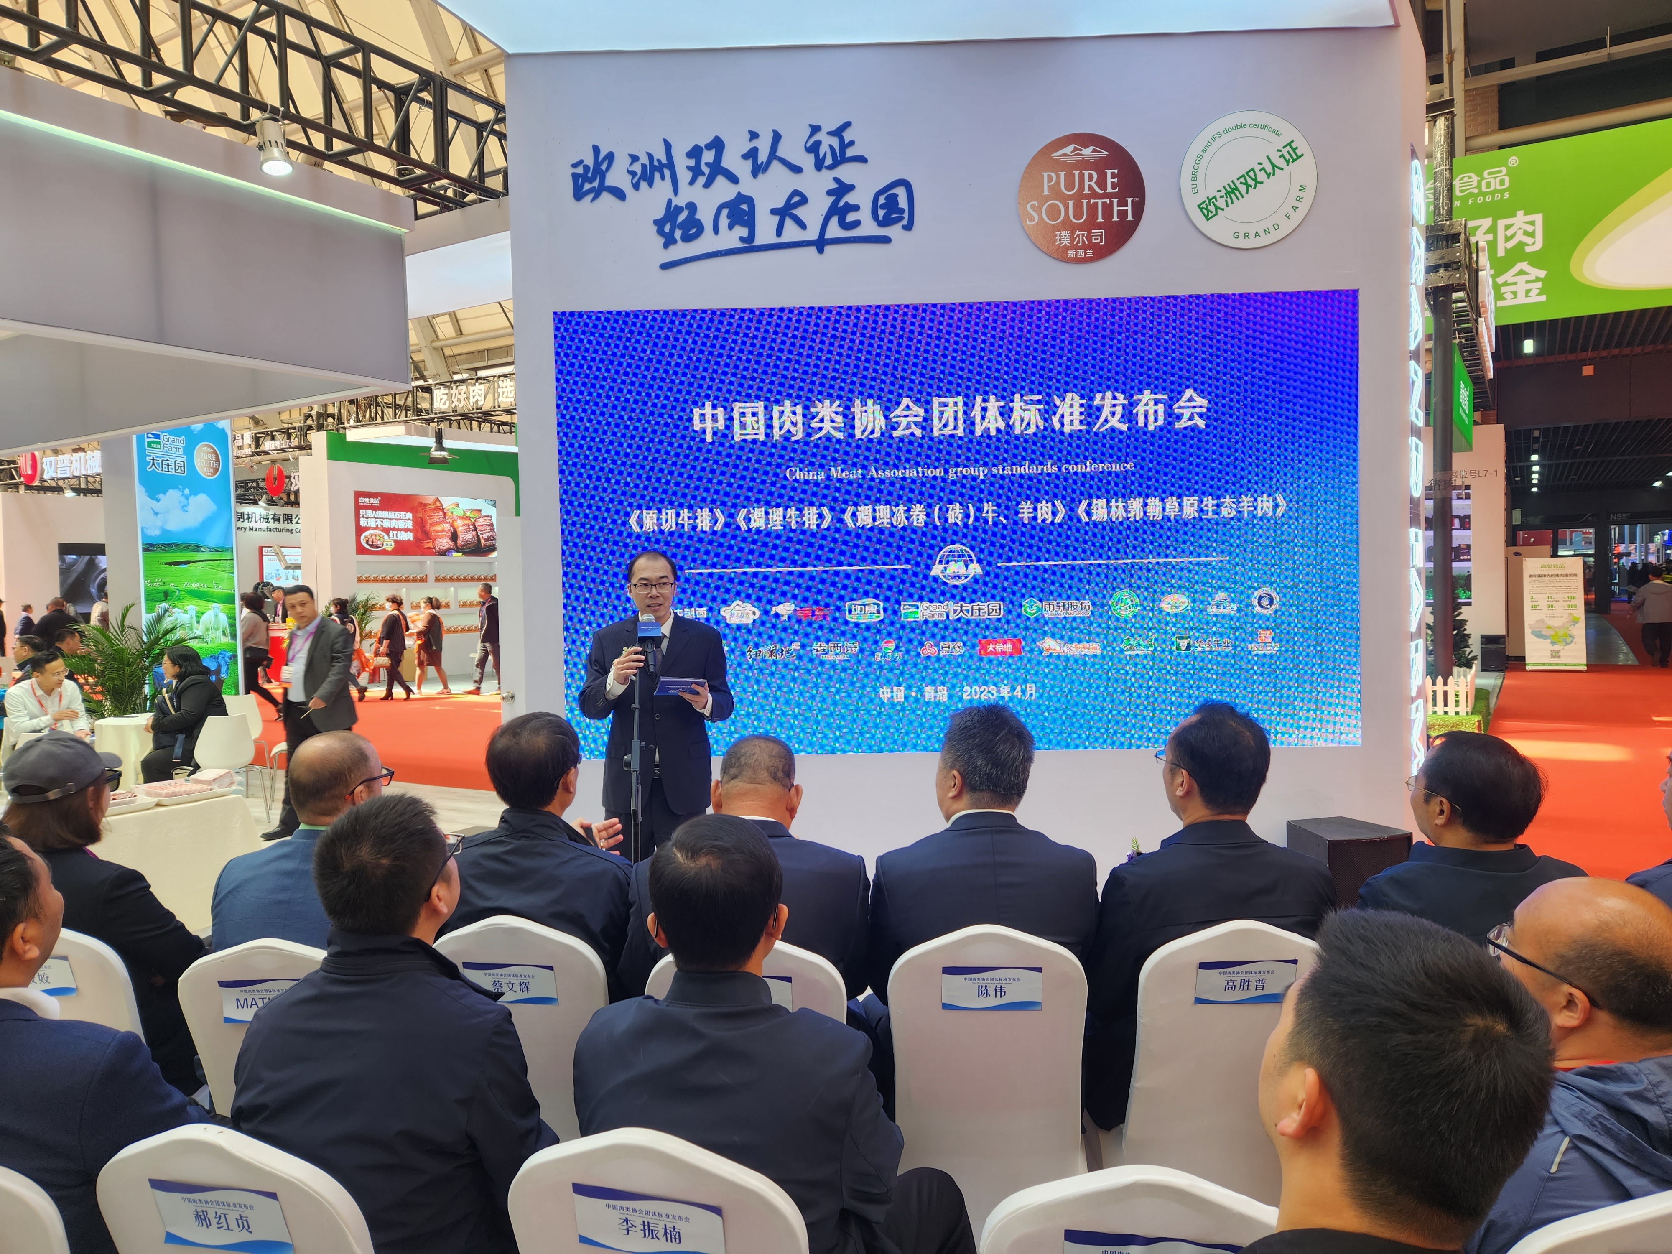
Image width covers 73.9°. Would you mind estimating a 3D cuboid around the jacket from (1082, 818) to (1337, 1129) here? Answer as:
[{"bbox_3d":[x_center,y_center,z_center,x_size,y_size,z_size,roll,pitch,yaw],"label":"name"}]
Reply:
[{"bbox_3d":[0.815,0.752,2.487,0.540,0.660,0.420,-1,3,-6],"label":"jacket"}]

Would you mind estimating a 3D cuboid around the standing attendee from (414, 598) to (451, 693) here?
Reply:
[{"bbox_3d":[-6.296,0.275,17.375,0.520,1.530,0.450,-1,3,2],"label":"standing attendee"}]

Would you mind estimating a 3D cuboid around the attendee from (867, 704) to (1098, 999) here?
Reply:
[{"bbox_3d":[0.327,0.821,2.720,0.520,1.340,0.800,-1,3,0],"label":"attendee"}]

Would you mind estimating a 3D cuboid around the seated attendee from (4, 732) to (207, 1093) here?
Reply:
[{"bbox_3d":[-1.643,0.874,2.861,0.540,1.300,0.800,0,3,30],"label":"seated attendee"}]

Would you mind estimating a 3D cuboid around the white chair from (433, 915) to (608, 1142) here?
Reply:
[{"bbox_3d":[-0.644,1.060,2.690,0.430,0.905,0.560,-1,3,6],"label":"white chair"}]

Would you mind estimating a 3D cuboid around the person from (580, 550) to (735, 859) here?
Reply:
[{"bbox_3d":[-0.616,0.616,3.900,0.540,1.740,0.420,-1,2,-6],"label":"person"}]

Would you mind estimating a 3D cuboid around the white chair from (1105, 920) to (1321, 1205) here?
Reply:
[{"bbox_3d":[0.843,1.044,2.596,0.430,0.920,0.560,-1,2,-4],"label":"white chair"}]

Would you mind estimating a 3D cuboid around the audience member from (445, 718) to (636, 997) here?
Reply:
[{"bbox_3d":[-0.613,0.844,2.851,0.540,1.320,0.800,-1,3,12],"label":"audience member"}]

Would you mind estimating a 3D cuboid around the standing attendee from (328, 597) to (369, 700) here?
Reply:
[{"bbox_3d":[-7.686,0.315,17.499,0.580,1.620,0.480,-1,2,2],"label":"standing attendee"}]

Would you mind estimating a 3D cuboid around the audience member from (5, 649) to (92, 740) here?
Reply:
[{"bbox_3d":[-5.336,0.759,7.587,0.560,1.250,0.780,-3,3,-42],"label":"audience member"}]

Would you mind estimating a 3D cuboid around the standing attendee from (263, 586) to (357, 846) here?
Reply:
[{"bbox_3d":[-3.597,0.556,7.599,0.550,1.710,0.420,0,3,32],"label":"standing attendee"}]

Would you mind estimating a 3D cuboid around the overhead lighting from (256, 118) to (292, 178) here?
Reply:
[{"bbox_3d":[-2.629,-2.250,5.200,0.145,0.250,0.145,-2,2,-27],"label":"overhead lighting"}]

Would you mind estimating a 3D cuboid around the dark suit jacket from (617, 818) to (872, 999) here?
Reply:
[{"bbox_3d":[-0.170,0.731,2.495,0.540,0.660,0.400,-1,3,2],"label":"dark suit jacket"}]

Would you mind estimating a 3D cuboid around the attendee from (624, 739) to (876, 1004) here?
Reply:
[{"bbox_3d":[-0.163,0.861,2.722,0.540,1.280,0.800,-1,3,2],"label":"attendee"}]

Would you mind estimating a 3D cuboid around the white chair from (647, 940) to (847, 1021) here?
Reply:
[{"bbox_3d":[-0.160,1.068,2.536,0.430,0.920,0.560,-1,2,3],"label":"white chair"}]

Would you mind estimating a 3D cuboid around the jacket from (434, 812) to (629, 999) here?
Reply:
[{"bbox_3d":[-0.681,0.748,2.584,0.530,0.660,0.410,-1,2,14],"label":"jacket"}]

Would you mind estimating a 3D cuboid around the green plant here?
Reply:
[{"bbox_3d":[-5.740,0.569,8.980,1.000,1.520,0.920,-3,3,-32],"label":"green plant"}]

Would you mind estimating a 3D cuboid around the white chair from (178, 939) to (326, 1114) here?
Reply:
[{"bbox_3d":[-1.149,1.075,2.570,0.430,0.905,0.560,-1,3,1],"label":"white chair"}]

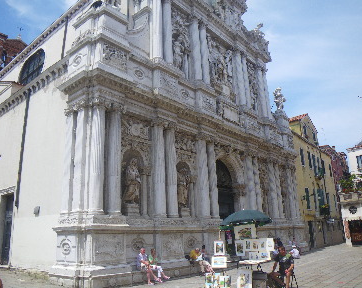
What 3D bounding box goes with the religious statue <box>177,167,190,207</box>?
[{"bbox_3d":[0.202,2.337,16.673,0.582,1.934,0.686,-15,-21,39],"label":"religious statue"}]

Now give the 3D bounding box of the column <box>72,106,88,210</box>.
[{"bbox_3d":[-4.178,0.445,12.750,0.593,4.836,0.593,-15,-21,39],"label":"column"}]

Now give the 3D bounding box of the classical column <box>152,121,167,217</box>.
[{"bbox_3d":[-1.016,1.069,15.111,0.593,4.898,0.593,-15,-21,39],"label":"classical column"}]

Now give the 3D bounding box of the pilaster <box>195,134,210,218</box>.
[{"bbox_3d":[1.294,1.749,17.688,0.593,4.898,0.593,-2,-16,0],"label":"pilaster"}]

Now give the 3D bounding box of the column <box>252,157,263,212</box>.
[{"bbox_3d":[5.615,3.022,22.510,0.593,4.898,0.593,-15,-21,39],"label":"column"}]

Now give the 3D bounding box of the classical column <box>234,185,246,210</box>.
[{"bbox_3d":[3.584,3.621,19.072,0.571,2.016,0.470,-16,-21,39],"label":"classical column"}]

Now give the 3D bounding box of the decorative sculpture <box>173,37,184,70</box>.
[{"bbox_3d":[-0.139,-5.423,18.747,0.567,2.060,0.700,-15,-21,39],"label":"decorative sculpture"}]

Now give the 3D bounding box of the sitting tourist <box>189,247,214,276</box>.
[{"bbox_3d":[0.864,5.321,14.146,1.040,1.123,0.582,-15,-21,39],"label":"sitting tourist"}]

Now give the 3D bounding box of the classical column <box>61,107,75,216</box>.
[{"bbox_3d":[-4.848,0.633,13.329,0.593,4.836,0.593,-15,-21,39],"label":"classical column"}]

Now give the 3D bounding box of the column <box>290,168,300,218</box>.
[{"bbox_3d":[9.046,3.898,24.484,0.487,4.116,0.487,-16,-21,39],"label":"column"}]

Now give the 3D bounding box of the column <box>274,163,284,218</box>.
[{"bbox_3d":[7.035,3.324,22.276,0.487,4.116,0.487,-16,-21,39],"label":"column"}]

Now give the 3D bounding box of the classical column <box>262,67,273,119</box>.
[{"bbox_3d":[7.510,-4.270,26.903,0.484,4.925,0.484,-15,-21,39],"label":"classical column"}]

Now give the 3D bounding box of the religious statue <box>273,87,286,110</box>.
[{"bbox_3d":[8.363,-3.904,26.558,0.706,2.150,0.773,-16,-21,39],"label":"religious statue"}]

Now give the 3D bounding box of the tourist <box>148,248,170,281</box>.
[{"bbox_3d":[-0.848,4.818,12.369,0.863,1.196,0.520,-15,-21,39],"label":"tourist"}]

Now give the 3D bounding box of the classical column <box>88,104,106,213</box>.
[{"bbox_3d":[-3.006,0.453,11.250,0.487,4.116,0.487,-16,-21,39],"label":"classical column"}]

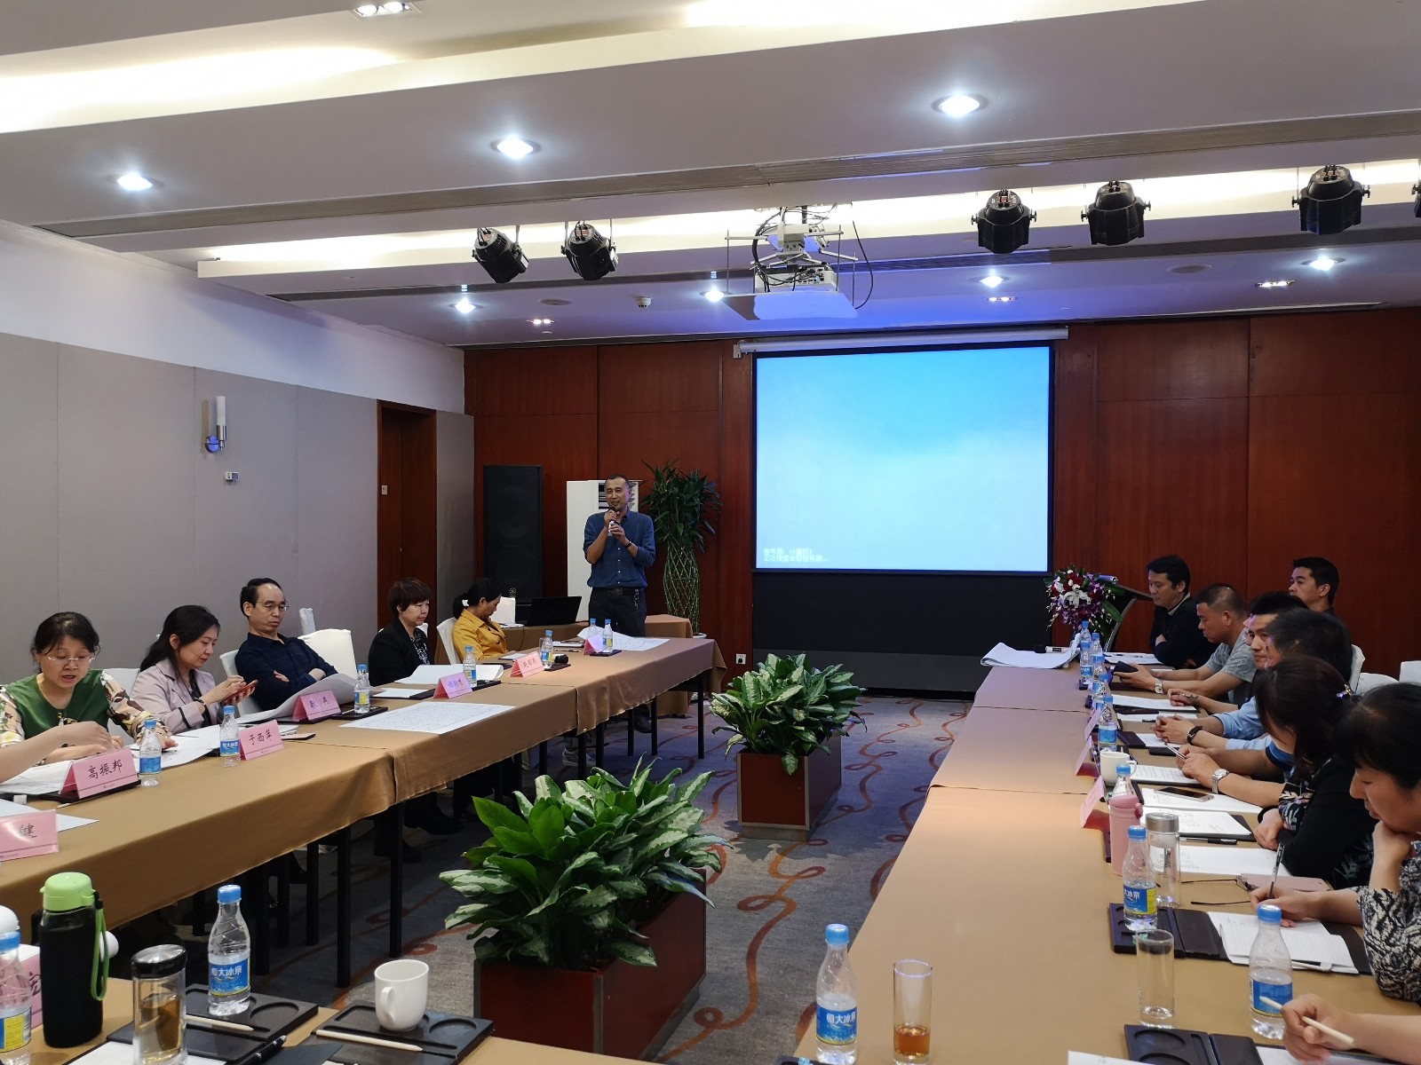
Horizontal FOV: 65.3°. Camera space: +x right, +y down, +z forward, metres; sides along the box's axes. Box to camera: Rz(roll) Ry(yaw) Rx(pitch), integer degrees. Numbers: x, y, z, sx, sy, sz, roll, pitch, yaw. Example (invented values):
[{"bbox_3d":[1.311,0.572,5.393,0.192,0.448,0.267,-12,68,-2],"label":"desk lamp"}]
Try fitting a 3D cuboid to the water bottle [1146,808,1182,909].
[{"bbox_3d":[0.899,0.647,2.191,0.062,0.177,0.062,1,1,18],"label":"water bottle"}]

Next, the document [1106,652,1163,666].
[{"bbox_3d":[2.375,0.701,6.200,0.330,0.020,0.300,0,1,18],"label":"document"}]

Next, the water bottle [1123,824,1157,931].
[{"bbox_3d":[0.793,0.635,2.043,0.058,0.183,0.058,1,1,18],"label":"water bottle"}]

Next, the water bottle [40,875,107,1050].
[{"bbox_3d":[-0.919,0.615,1.607,0.085,0.232,0.076,0,1,-30],"label":"water bottle"}]

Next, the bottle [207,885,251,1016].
[{"bbox_3d":[-0.744,0.643,1.717,0.062,0.190,0.062,1,1,17],"label":"bottle"}]

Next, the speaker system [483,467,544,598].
[{"bbox_3d":[-1.720,0.019,9.650,0.500,1.180,0.480,0,1,-5],"label":"speaker system"}]

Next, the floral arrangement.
[{"bbox_3d":[2.419,0.444,7.200,0.500,0.460,0.400,1,1,30],"label":"floral arrangement"}]

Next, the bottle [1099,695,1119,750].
[{"bbox_3d":[1.313,0.625,3.649,0.058,0.183,0.058,1,1,18],"label":"bottle"}]

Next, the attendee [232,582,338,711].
[{"bbox_3d":[-1.780,0.827,4.880,0.780,1.240,0.550,1,1,37],"label":"attendee"}]

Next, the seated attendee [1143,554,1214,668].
[{"bbox_3d":[2.505,0.773,5.901,0.750,1.320,0.520,0,1,4],"label":"seated attendee"}]

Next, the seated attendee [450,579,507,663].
[{"bbox_3d":[-1.149,0.830,6.052,0.720,1.160,0.480,1,1,24],"label":"seated attendee"}]

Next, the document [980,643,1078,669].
[{"bbox_3d":[1.802,0.673,6.201,0.530,0.100,0.620,1,1,17],"label":"document"}]

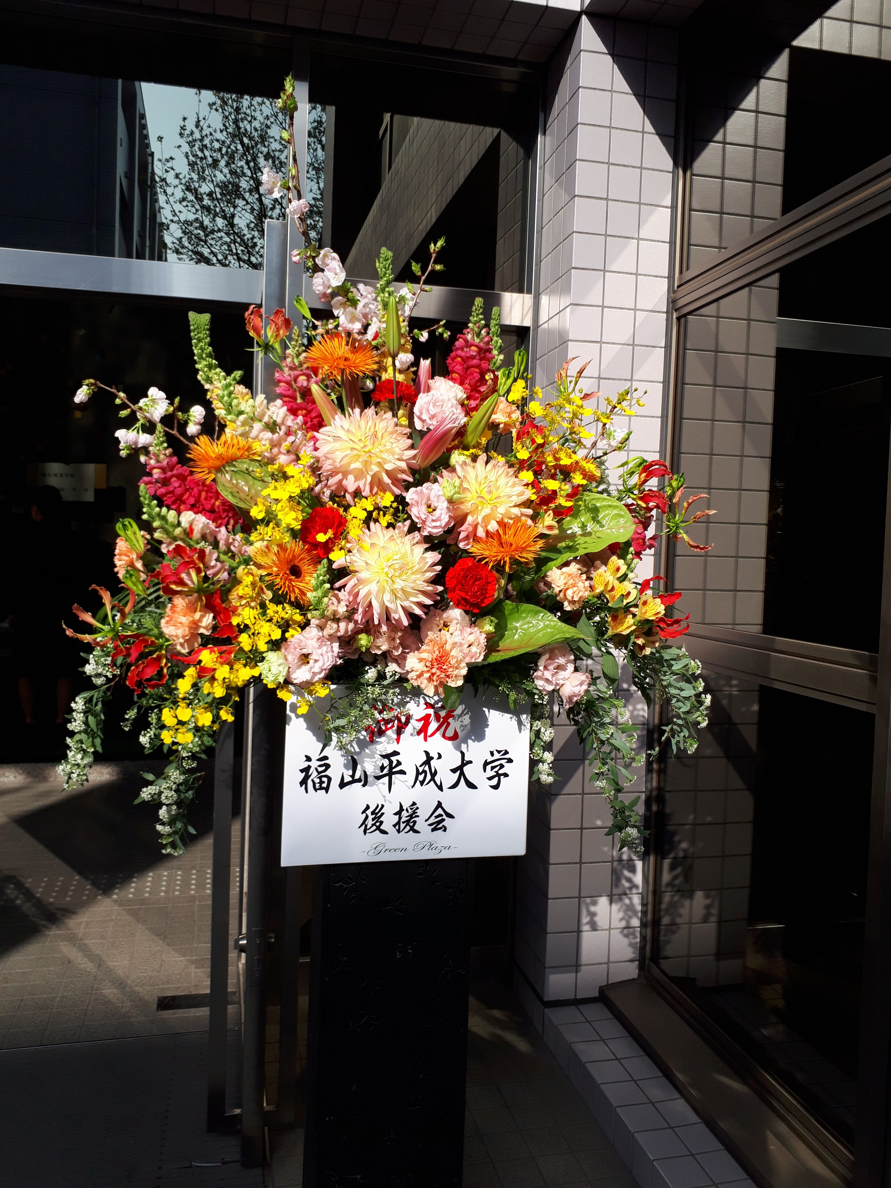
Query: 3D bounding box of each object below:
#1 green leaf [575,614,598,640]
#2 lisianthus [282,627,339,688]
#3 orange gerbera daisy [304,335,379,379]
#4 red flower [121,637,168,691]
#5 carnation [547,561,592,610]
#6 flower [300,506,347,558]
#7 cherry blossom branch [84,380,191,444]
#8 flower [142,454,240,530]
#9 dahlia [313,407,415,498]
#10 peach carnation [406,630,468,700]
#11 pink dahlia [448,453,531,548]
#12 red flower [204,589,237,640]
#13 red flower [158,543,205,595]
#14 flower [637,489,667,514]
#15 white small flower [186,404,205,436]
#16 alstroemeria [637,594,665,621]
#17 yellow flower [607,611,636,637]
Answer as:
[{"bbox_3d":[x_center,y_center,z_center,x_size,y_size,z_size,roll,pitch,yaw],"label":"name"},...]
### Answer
[{"bbox_3d":[0.205,0.048,1.350,0.033,0.038,0.020,2,2,-6],"label":"green leaf"},{"bbox_3d":[-0.201,0.094,1.375,0.082,0.087,0.058,2,-9,2],"label":"lisianthus"},{"bbox_3d":[-0.163,-0.366,1.430,0.114,0.038,0.112,2,41,2],"label":"orange gerbera daisy"},{"bbox_3d":[-0.413,0.095,1.270,0.064,0.073,0.055,3,3,18],"label":"red flower"},{"bbox_3d":[0.189,-0.013,1.420,0.069,0.073,0.055,2,-12,-7],"label":"carnation"},{"bbox_3d":[-0.182,-0.093,1.380,0.069,0.076,0.055,2,-12,3],"label":"flower"},{"bbox_3d":[-0.519,-0.307,1.560,0.180,0.110,0.080,2,2,6],"label":"cherry blossom branch"},{"bbox_3d":[-0.392,-0.157,1.430,0.165,0.068,0.068,36,-5,0],"label":"flower"},{"bbox_3d":[-0.122,-0.212,1.390,0.151,0.143,0.085,2,-16,-2],"label":"dahlia"},{"bbox_3d":[-0.011,0.091,1.210,0.083,0.087,0.058,2,2,0],"label":"peach carnation"},{"bbox_3d":[0.071,-0.149,1.500,0.150,0.152,0.090,1,-18,-12],"label":"pink dahlia"},{"bbox_3d":[-0.347,0.032,1.430,0.052,0.077,0.050,2,-6,-6],"label":"red flower"},{"bbox_3d":[-0.410,-0.040,1.440,0.072,0.078,0.060,2,-9,-6],"label":"red flower"},{"bbox_3d":[0.363,-0.161,1.620,0.055,0.045,0.045,1,-6,-11],"label":"flower"},{"bbox_3d":[-0.353,-0.245,1.310,0.028,0.046,0.029,2,2,11],"label":"white small flower"},{"bbox_3d":[0.333,0.022,1.500,0.045,0.044,0.048,1,-12,-21],"label":"alstroemeria"},{"bbox_3d":[0.258,0.044,1.360,0.042,0.039,0.038,1,3,-21],"label":"yellow flower"}]

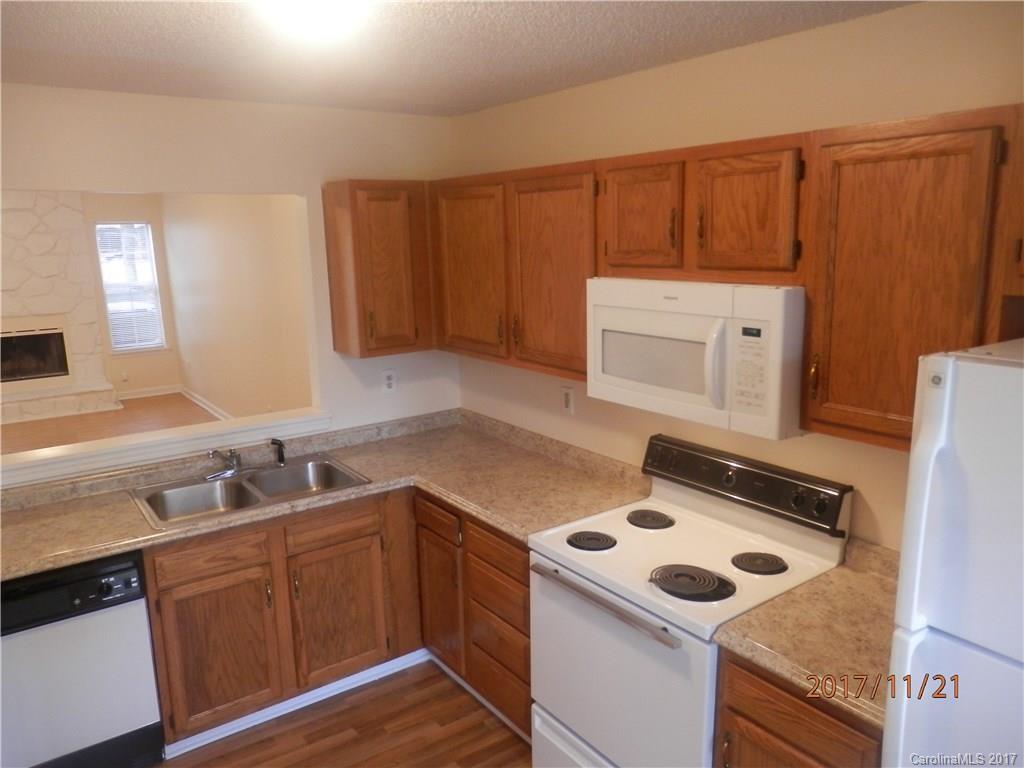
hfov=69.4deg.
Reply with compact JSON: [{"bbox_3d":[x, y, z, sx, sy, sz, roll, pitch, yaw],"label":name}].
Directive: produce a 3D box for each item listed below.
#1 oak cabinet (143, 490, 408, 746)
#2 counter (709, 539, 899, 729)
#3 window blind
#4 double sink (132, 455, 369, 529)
[{"bbox_3d":[-0.995,0.844,3.138,1.063,0.813,0.610,-9,14,-35],"label":"oak cabinet"},{"bbox_3d":[0.896,0.590,1.829,0.634,0.136,0.458,-9,14,-35],"label":"counter"},{"bbox_3d":[-4.580,-1.166,8.902,0.600,1.520,0.040,-9,14,-35],"label":"window blind"},{"bbox_3d":[-1.049,0.503,3.001,0.825,0.187,0.530,-9,14,-35],"label":"double sink"}]

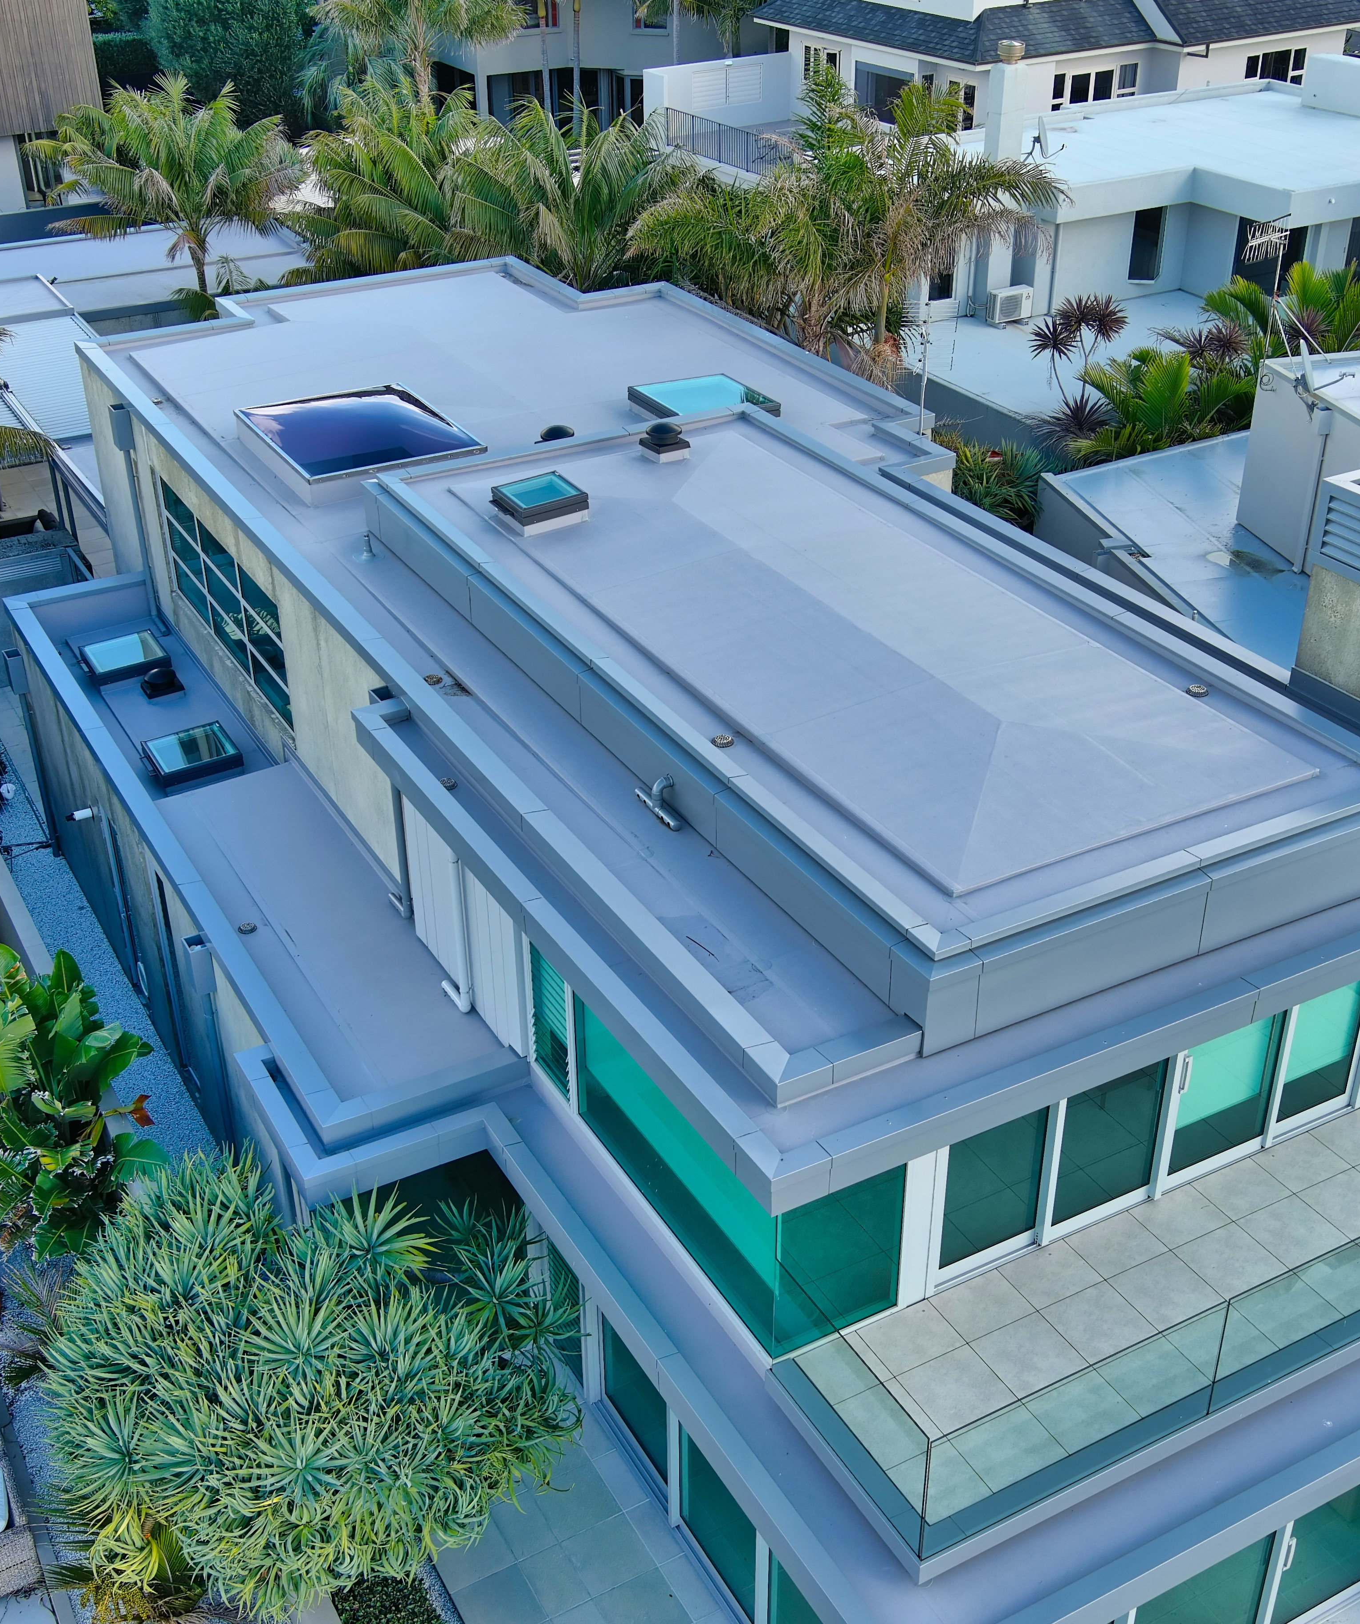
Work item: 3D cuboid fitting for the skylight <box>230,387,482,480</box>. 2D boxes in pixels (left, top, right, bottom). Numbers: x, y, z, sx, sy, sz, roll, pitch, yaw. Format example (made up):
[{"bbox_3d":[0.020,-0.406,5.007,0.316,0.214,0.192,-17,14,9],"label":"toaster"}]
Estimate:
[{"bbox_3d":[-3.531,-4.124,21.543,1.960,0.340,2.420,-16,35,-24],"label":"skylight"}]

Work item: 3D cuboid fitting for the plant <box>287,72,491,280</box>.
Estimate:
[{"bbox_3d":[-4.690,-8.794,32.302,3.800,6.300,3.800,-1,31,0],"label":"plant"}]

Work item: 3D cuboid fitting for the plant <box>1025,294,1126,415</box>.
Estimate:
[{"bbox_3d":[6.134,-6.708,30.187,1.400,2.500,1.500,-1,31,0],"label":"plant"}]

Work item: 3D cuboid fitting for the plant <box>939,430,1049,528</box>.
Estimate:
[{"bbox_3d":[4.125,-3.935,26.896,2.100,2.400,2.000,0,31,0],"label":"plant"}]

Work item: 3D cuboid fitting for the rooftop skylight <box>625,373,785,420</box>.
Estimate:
[{"bbox_3d":[0.303,-4.536,22.111,1.220,0.310,1.280,-16,34,-25],"label":"rooftop skylight"}]

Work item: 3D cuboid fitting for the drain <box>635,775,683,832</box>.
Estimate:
[{"bbox_3d":[-0.143,-0.128,14.785,0.180,0.290,0.660,-16,34,-25],"label":"drain"}]

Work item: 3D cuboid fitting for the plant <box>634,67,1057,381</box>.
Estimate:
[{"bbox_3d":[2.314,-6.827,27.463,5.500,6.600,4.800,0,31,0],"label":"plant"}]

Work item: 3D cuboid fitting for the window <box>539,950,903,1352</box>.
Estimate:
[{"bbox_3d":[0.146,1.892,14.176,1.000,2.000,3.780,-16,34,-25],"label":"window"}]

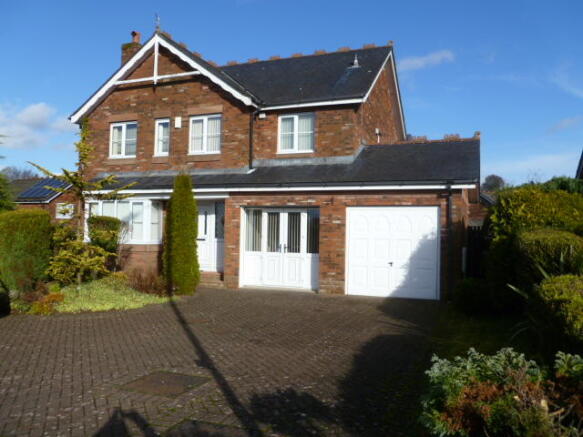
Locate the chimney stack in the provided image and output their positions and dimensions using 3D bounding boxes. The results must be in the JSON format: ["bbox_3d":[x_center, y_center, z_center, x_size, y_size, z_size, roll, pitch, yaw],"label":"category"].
[{"bbox_3d":[-5.879,-5.902,17.636,0.560,2.000,0.700,0,-2,21],"label":"chimney stack"}]

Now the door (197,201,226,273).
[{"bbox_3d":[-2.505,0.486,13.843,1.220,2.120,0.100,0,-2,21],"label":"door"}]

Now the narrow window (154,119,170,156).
[{"bbox_3d":[-3.942,-2.454,14.379,0.529,1.126,0.100,0,-2,21],"label":"narrow window"}]

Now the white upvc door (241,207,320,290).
[{"bbox_3d":[-0.277,0.791,12.599,2.230,2.170,0.100,0,-2,21],"label":"white upvc door"}]

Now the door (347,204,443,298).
[{"bbox_3d":[2.417,0.814,11.426,2.239,2.187,0.080,0,-2,21],"label":"door"}]

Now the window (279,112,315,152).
[{"bbox_3d":[0.129,-2.412,13.437,1.092,1.108,0.100,0,-2,21],"label":"window"}]

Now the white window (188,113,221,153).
[{"bbox_3d":[-2.542,-2.458,13.854,1.095,1.150,0.100,0,-2,21],"label":"white window"}]

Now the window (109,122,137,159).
[{"bbox_3d":[-5.313,-2.465,14.894,1.059,1.117,0.100,0,-2,21],"label":"window"}]

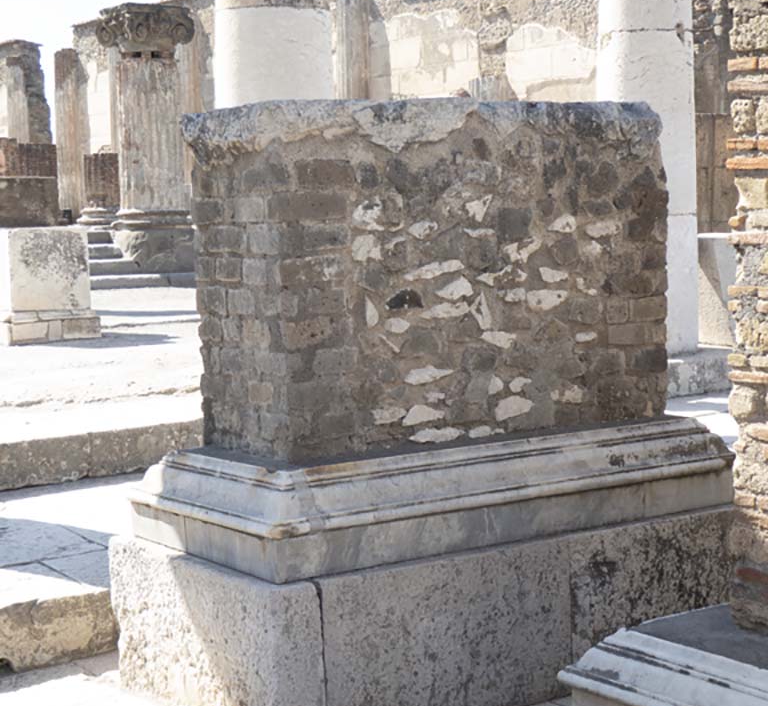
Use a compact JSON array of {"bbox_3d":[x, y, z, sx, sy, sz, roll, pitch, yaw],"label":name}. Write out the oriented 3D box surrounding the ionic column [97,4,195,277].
[{"bbox_3d":[-3.273,-2.953,22.200,1.100,3.789,1.100,-3,6,-26],"label":"ionic column"}]

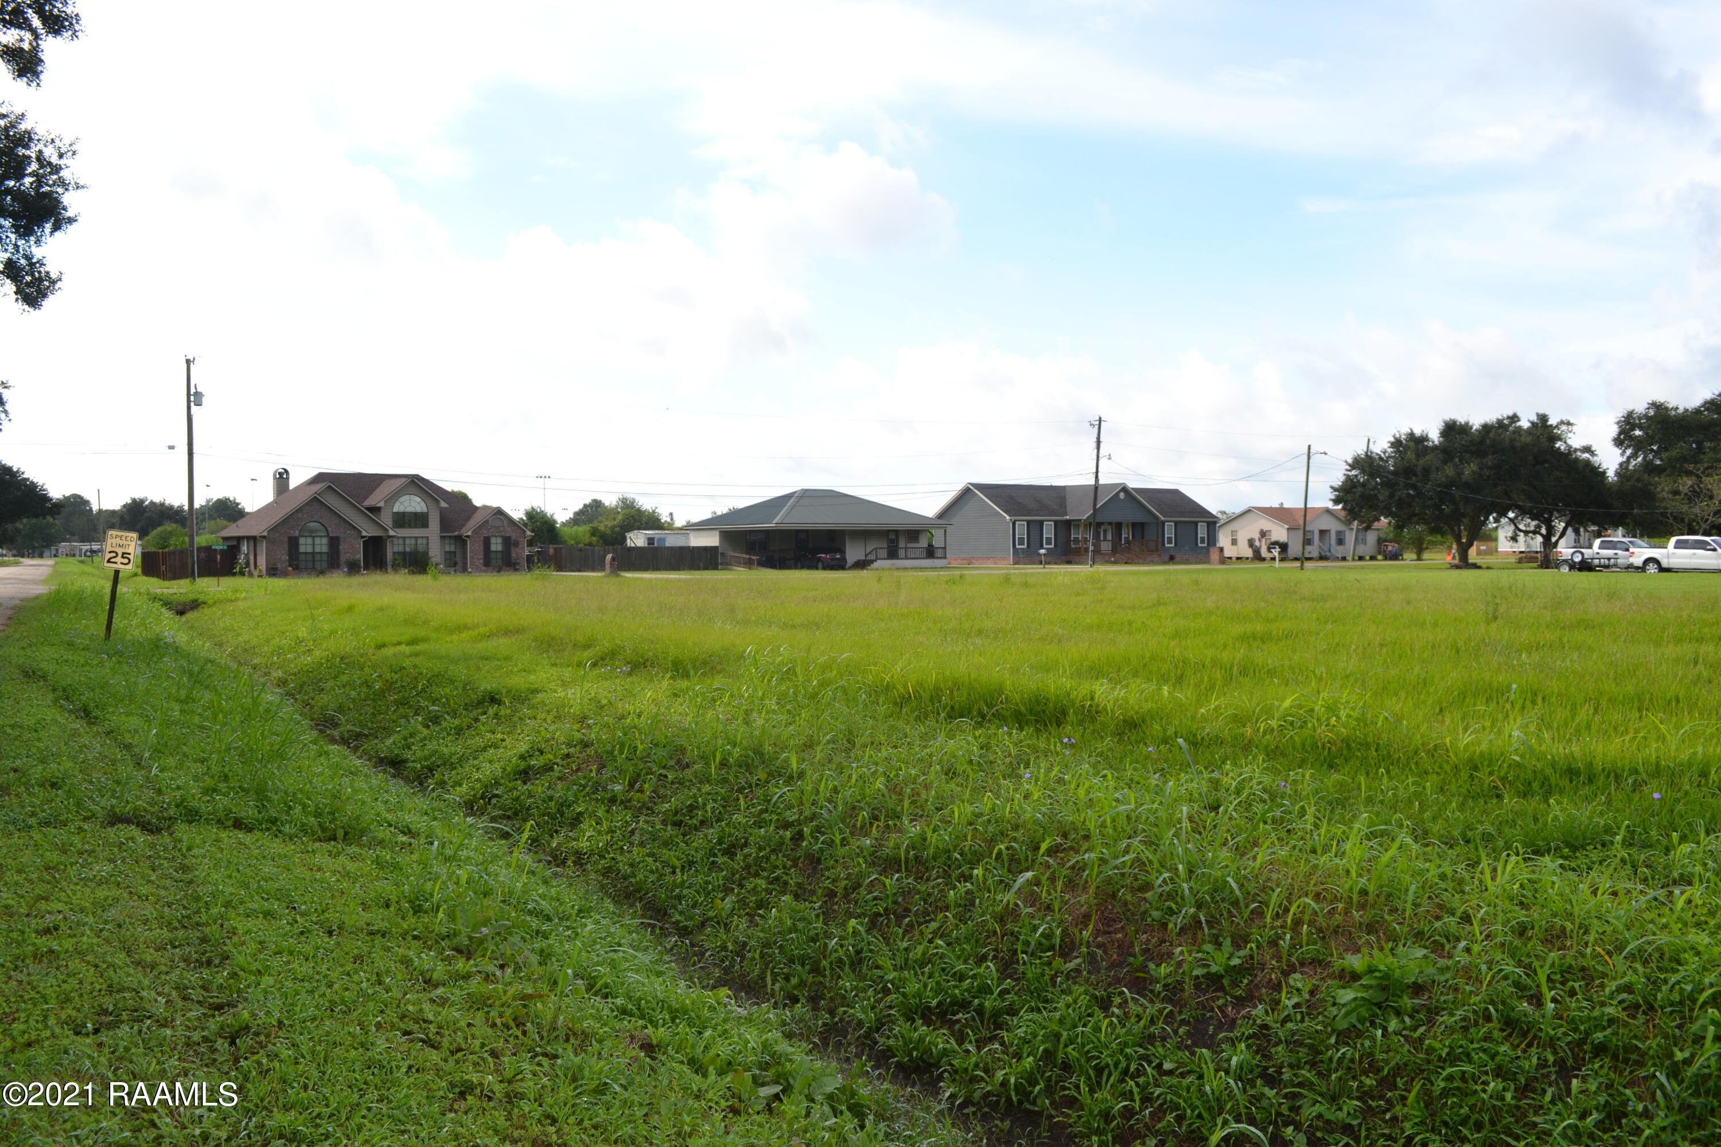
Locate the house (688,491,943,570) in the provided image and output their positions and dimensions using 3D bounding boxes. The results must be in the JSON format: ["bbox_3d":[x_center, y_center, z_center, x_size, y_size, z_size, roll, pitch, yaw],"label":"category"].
[{"bbox_3d":[-3.029,-3.223,92.862,14.900,5.600,12.400,-1,2,-35],"label":"house"}]

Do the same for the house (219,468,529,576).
[{"bbox_3d":[-32.091,-3.439,84.797,16.300,6.800,15.000,-1,2,-35],"label":"house"}]

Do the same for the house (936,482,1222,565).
[{"bbox_3d":[17.848,-4.022,105.660,23.500,6.350,9.500,-1,2,-35],"label":"house"}]

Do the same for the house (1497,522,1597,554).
[{"bbox_3d":[81.833,-4.652,150.235,14.000,4.750,7.800,-1,2,-35],"label":"house"}]

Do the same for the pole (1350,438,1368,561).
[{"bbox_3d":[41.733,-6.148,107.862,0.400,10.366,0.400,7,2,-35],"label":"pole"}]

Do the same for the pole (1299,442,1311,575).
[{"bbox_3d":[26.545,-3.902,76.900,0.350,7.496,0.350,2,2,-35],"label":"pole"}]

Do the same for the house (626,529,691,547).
[{"bbox_3d":[-16.483,-2.346,112.539,6.800,2.750,3.800,-1,2,-35],"label":"house"}]

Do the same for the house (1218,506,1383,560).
[{"bbox_3d":[42.772,-3.918,125.529,14.600,4.850,8.100,-1,2,-35],"label":"house"}]

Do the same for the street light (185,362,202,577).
[{"bbox_3d":[-32.851,-5.055,63.354,0.600,10.975,0.500,-2,2,-35],"label":"street light"}]

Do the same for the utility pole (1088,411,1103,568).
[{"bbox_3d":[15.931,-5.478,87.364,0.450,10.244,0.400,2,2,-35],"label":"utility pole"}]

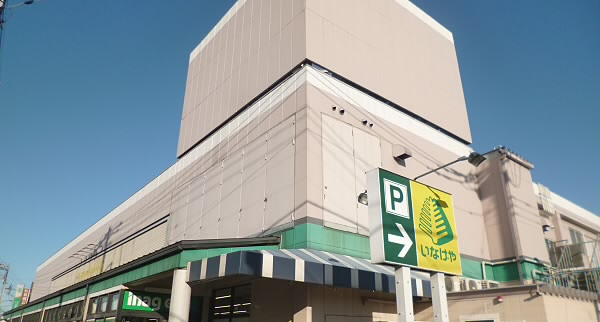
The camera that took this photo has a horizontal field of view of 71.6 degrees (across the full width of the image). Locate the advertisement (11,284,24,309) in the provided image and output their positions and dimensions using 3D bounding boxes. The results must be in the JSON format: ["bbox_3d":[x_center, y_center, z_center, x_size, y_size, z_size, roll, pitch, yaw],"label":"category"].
[{"bbox_3d":[-25.048,12.514,36.622,0.700,3.000,0.300,18,-29,-34],"label":"advertisement"}]

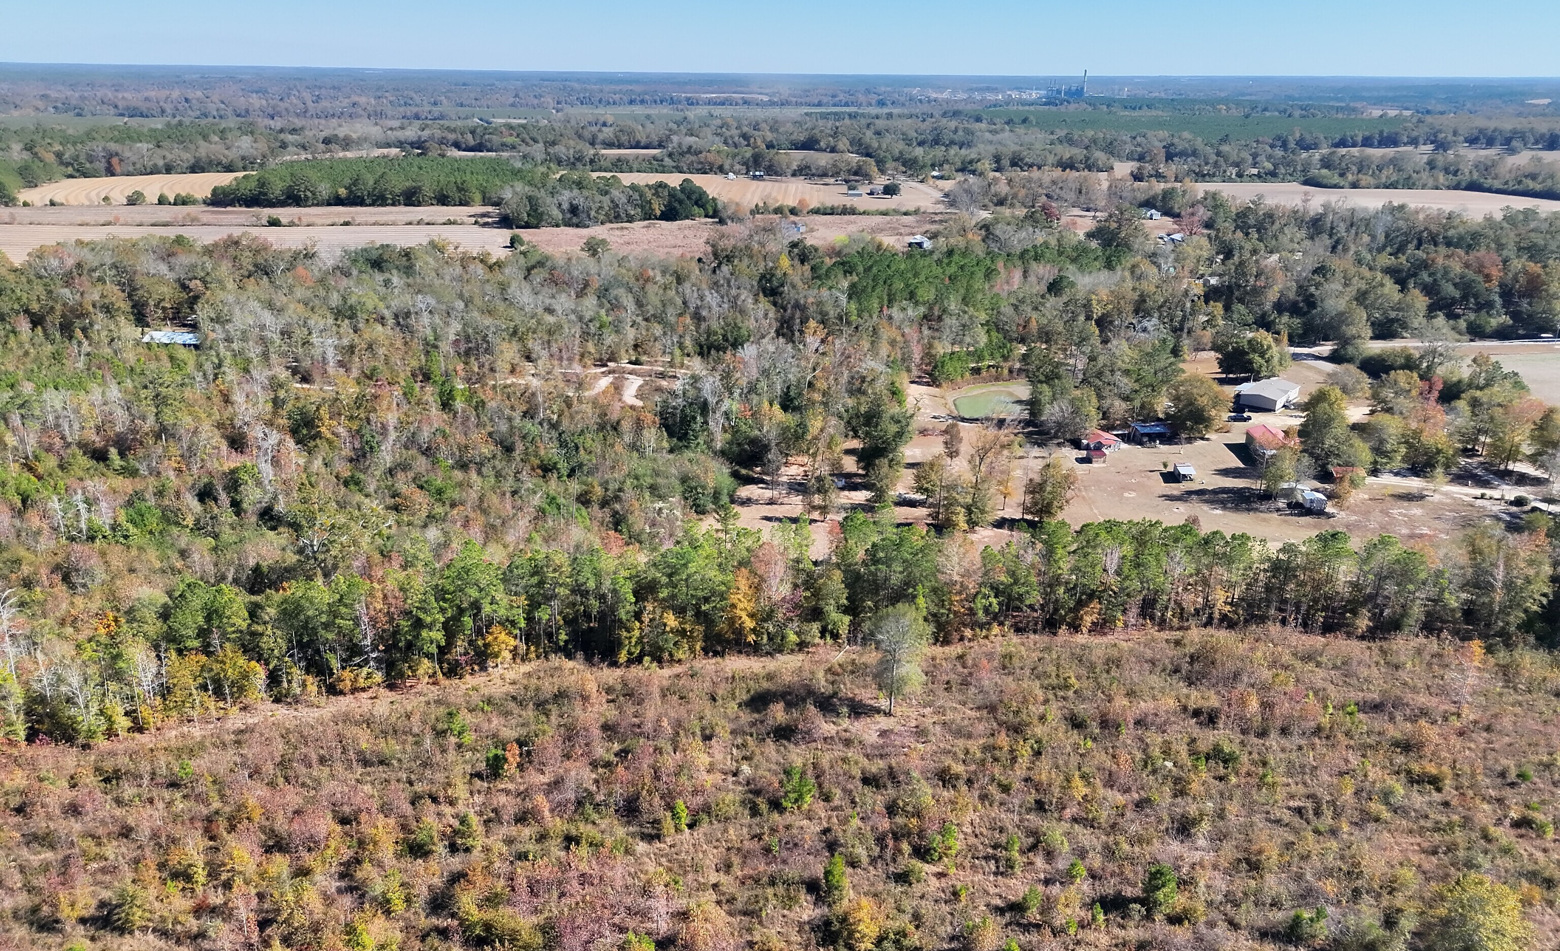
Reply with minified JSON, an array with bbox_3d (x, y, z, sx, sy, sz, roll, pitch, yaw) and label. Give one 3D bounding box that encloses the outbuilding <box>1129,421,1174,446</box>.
[{"bbox_3d":[82.440,-9.590,241.420,7.000,3.250,5.700,-2,21,-7],"label":"outbuilding"}]

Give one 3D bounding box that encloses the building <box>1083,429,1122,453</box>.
[{"bbox_3d":[69.740,-7.550,234.820,7.300,3.850,5.500,-4,21,-12],"label":"building"}]

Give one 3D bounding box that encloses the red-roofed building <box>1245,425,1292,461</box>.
[{"bbox_3d":[106.270,-6.780,233.030,7.150,4.350,13.100,2,21,4],"label":"red-roofed building"}]

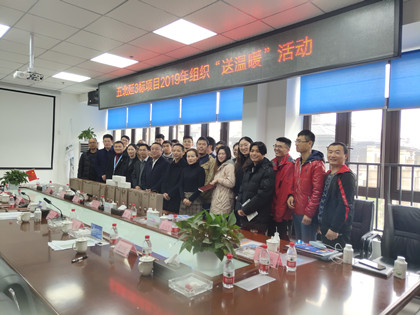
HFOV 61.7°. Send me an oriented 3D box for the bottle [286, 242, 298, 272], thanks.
[{"bbox_3d":[0.524,0.635,2.247,0.061,0.180,0.061,1,-1,13],"label":"bottle"}]

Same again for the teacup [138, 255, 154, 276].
[{"bbox_3d":[-0.386,0.646,2.117,0.110,0.122,0.088,4,-2,-42],"label":"teacup"}]

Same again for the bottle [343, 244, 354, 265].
[{"bbox_3d":[0.967,0.673,2.454,0.068,0.130,0.068,1,-1,21],"label":"bottle"}]

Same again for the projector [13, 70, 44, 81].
[{"bbox_3d":[-2.281,-1.027,4.440,0.320,0.105,0.250,4,-2,-42],"label":"projector"}]

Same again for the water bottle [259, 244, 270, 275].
[{"bbox_3d":[0.360,0.664,2.306,0.063,0.178,0.063,3,-1,10],"label":"water bottle"}]

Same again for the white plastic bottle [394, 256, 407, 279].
[{"bbox_3d":[1.286,0.740,2.372,0.075,0.134,0.073,3,-1,29],"label":"white plastic bottle"}]

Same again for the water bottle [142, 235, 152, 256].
[{"bbox_3d":[-0.425,0.622,2.399,0.063,0.178,0.063,3,-1,-9],"label":"water bottle"}]

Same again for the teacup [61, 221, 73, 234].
[{"bbox_3d":[-1.301,0.618,3.184,0.110,0.122,0.088,4,-2,-42],"label":"teacup"}]

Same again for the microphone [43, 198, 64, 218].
[{"bbox_3d":[-1.687,0.563,3.816,0.240,0.250,0.110,2,-1,-44],"label":"microphone"}]

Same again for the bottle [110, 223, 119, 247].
[{"bbox_3d":[-0.742,0.610,2.743,0.061,0.180,0.061,2,-1,-15],"label":"bottle"}]

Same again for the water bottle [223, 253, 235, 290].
[{"bbox_3d":[0.111,0.643,1.999,0.063,0.178,0.063,3,-1,4],"label":"water bottle"}]

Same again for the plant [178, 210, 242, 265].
[{"bbox_3d":[-0.006,0.533,2.336,0.430,0.360,0.420,1,-1,0],"label":"plant"}]

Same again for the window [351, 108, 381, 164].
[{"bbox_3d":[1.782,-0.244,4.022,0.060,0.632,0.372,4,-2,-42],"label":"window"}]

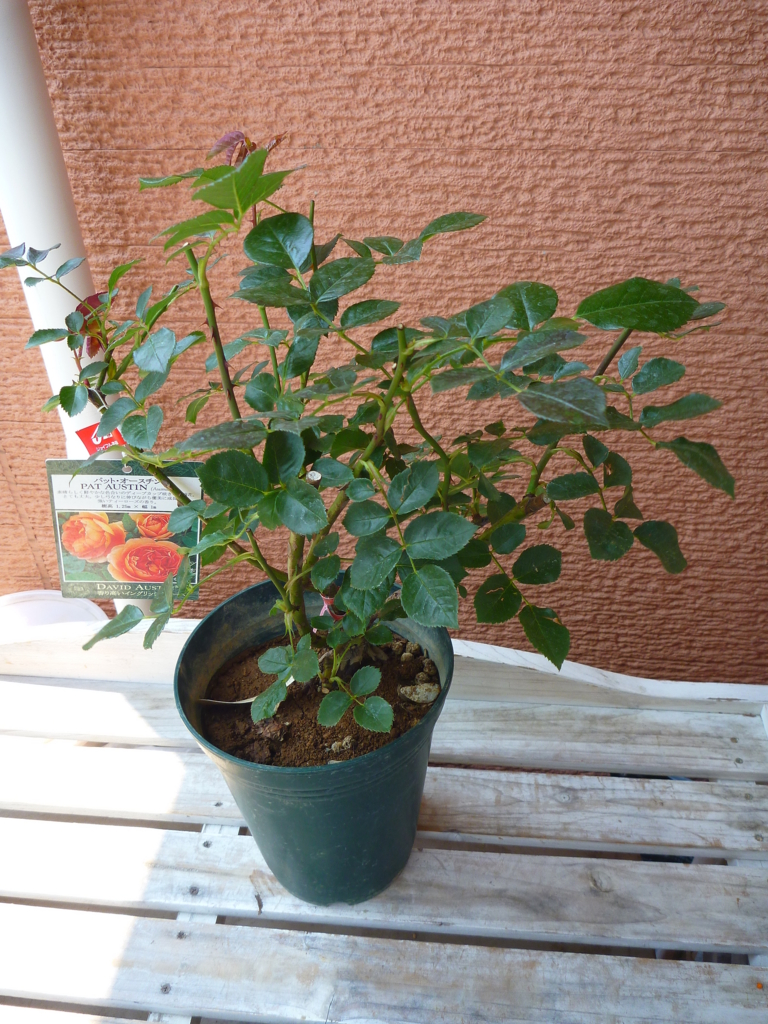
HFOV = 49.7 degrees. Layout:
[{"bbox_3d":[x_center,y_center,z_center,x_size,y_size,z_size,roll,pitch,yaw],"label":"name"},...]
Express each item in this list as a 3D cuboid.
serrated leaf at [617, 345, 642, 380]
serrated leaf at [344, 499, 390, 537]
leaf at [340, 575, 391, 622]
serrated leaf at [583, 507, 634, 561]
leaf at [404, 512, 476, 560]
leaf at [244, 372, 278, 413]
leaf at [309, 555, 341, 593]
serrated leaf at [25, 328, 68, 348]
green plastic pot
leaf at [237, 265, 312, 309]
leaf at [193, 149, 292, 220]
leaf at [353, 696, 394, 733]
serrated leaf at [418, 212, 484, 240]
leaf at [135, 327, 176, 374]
[{"bbox_3d":[0.133,-0.079,0.446,0.011,0.005,0.022,31,90,35],"label":"serrated leaf"},{"bbox_3d":[-0.010,0.003,0.471,0.027,0.006,0.022,-5,76,-1],"label":"serrated leaf"},{"bbox_3d":[-0.012,0.054,0.537,0.032,0.036,0.010,6,9,-1],"label":"leaf"},{"bbox_3d":[0.143,0.014,0.528,0.033,0.009,0.040,6,41,22],"label":"serrated leaf"},{"bbox_3d":[0.033,0.014,0.469,0.043,0.006,0.028,-16,70,-6],"label":"leaf"},{"bbox_3d":[-0.068,-0.066,0.462,0.022,0.005,0.023,24,66,-3],"label":"leaf"},{"bbox_3d":[-0.039,0.041,0.557,0.021,0.006,0.028,6,64,11],"label":"leaf"},{"bbox_3d":[-0.200,-0.103,0.492,0.018,0.006,0.028,31,46,33],"label":"serrated leaf"},{"bbox_3d":[-0.041,0.181,0.613,0.185,0.207,0.185,-3,35,2],"label":"green plastic pot"},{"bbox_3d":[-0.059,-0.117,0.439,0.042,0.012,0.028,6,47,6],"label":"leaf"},{"bbox_3d":[-0.065,-0.147,0.375,0.044,0.011,0.030,-5,74,6],"label":"leaf"},{"bbox_3d":[-0.008,0.136,0.555,0.031,0.006,0.024,39,60,16],"label":"leaf"},{"bbox_3d":[0.035,-0.145,0.421,0.036,0.005,0.021,-15,42,15],"label":"serrated leaf"},{"bbox_3d":[-0.125,-0.089,0.456,0.025,0.006,0.031,-22,70,-15],"label":"leaf"}]

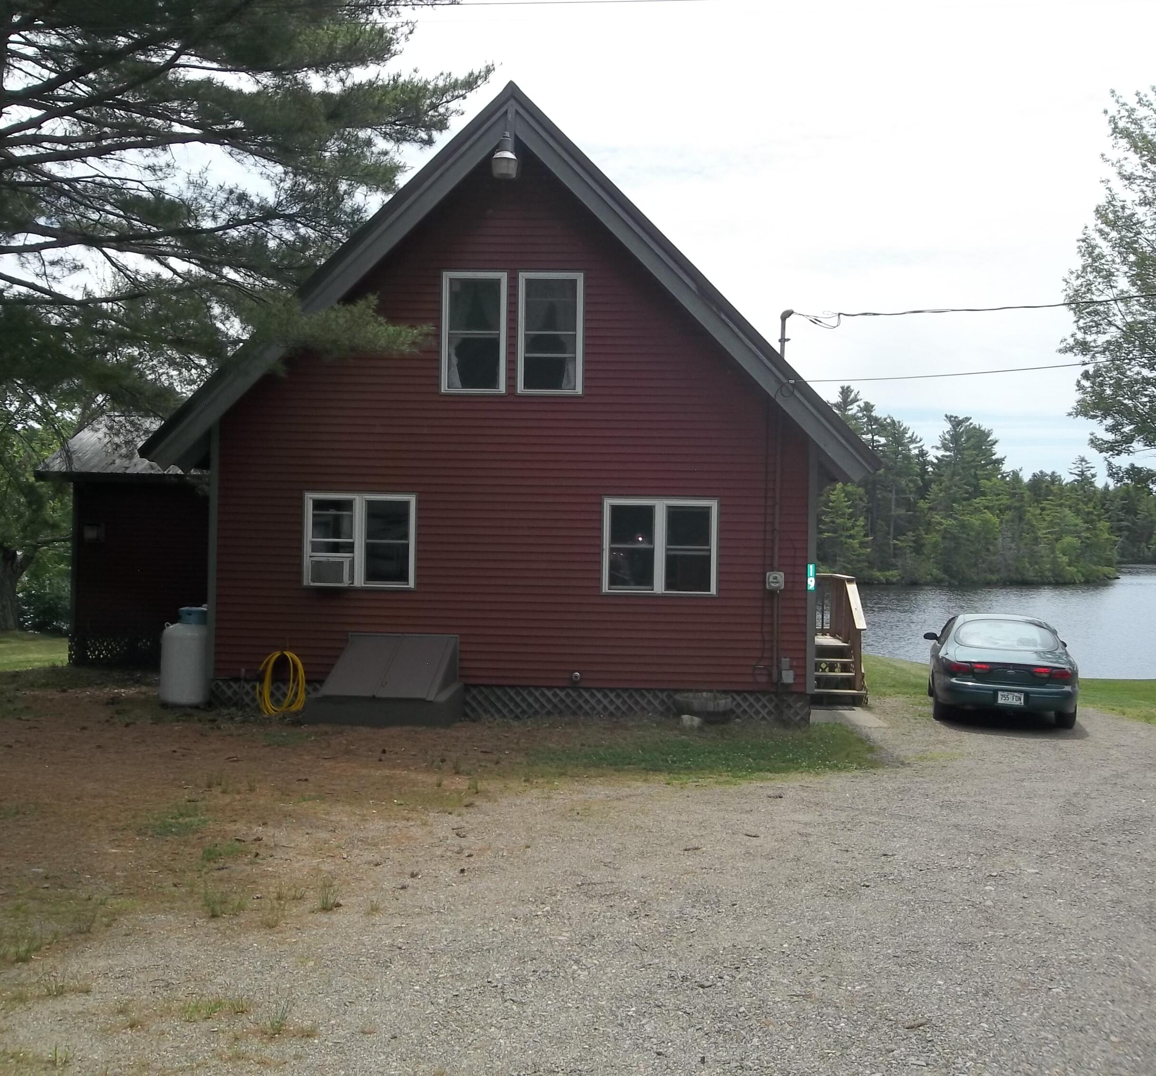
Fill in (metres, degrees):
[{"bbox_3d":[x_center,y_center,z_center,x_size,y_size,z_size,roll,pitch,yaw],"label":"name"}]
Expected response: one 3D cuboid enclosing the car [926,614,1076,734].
[{"bbox_3d":[6.030,1.805,16.120,1.860,1.400,5.000,1,-1,17],"label":"car"}]

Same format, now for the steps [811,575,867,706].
[{"bbox_3d":[3.522,1.434,16.613,1.069,1.760,2.400,1,0,3],"label":"steps"}]

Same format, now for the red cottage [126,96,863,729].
[{"bbox_3d":[-0.611,-1.511,18.262,8.664,7.506,10.500,1,0,3],"label":"red cottage"}]

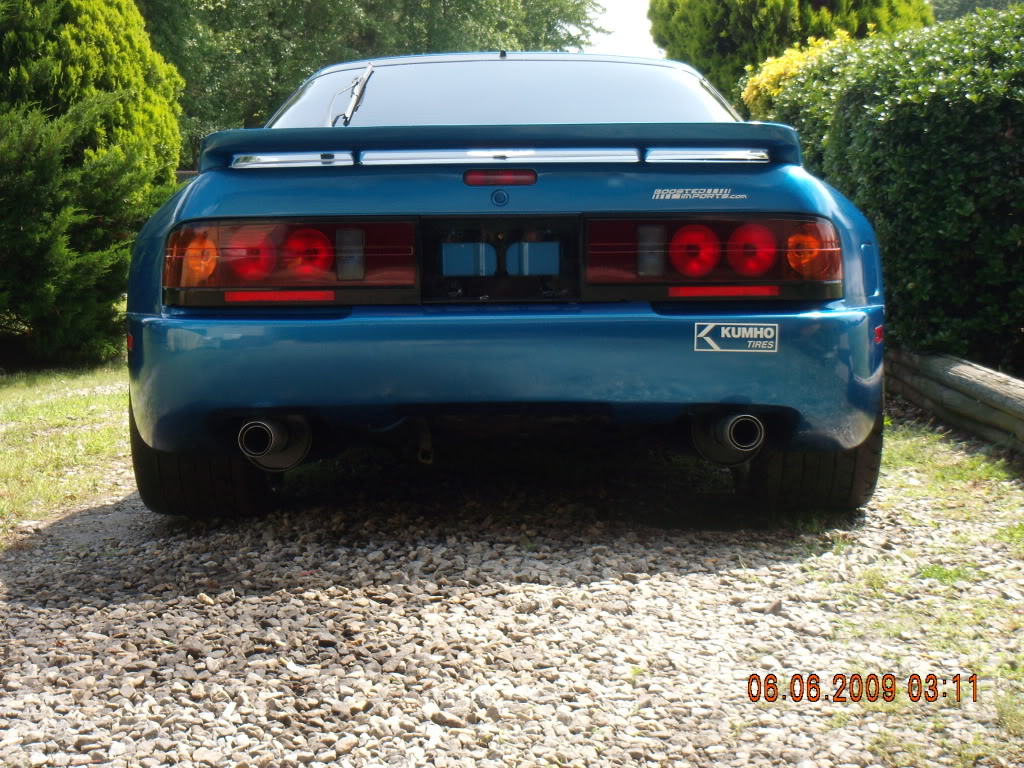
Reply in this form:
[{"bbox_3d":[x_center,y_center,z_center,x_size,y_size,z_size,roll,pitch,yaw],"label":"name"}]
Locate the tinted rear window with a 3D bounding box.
[{"bbox_3d":[-0.028,-0.712,4.616,1.190,0.120,0.970,0,25,0],"label":"tinted rear window"}]

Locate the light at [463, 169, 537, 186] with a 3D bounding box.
[{"bbox_3d":[-0.029,-0.447,3.860,0.160,0.042,0.040,0,10,0],"label":"light"}]

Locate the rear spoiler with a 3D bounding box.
[{"bbox_3d":[-0.026,-0.536,4.007,1.360,0.110,0.250,0,10,0],"label":"rear spoiler"}]

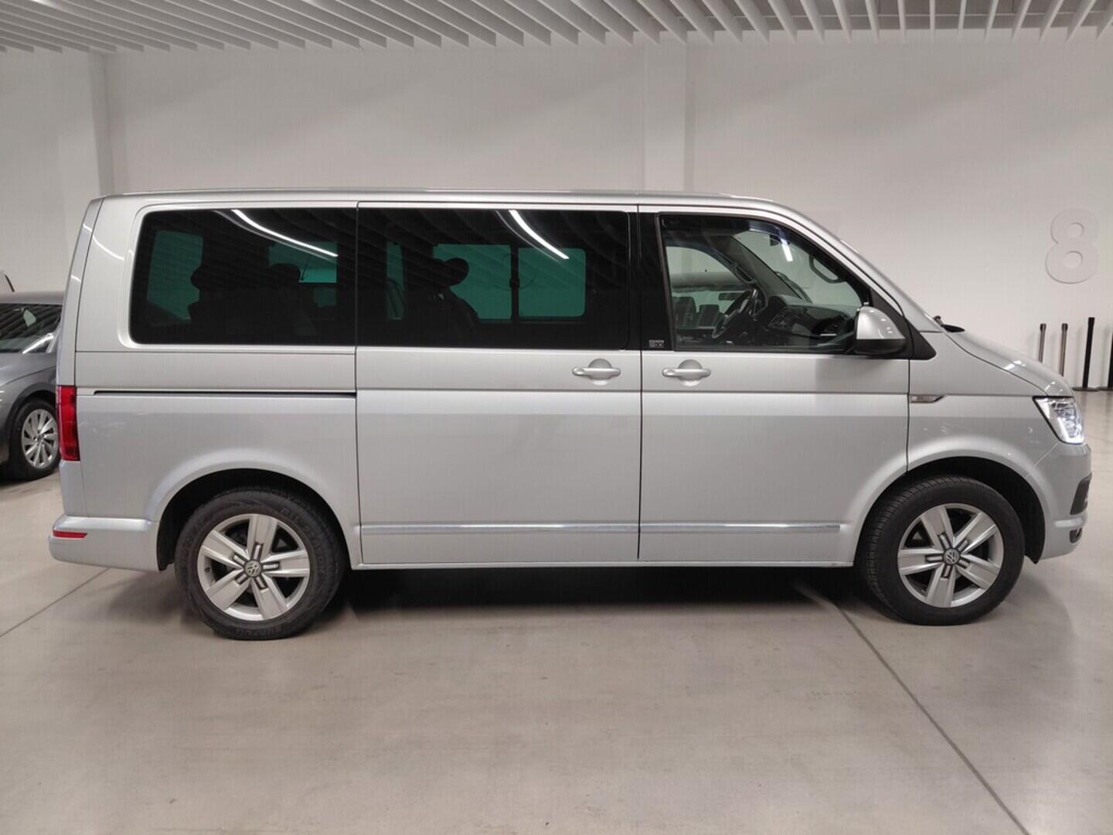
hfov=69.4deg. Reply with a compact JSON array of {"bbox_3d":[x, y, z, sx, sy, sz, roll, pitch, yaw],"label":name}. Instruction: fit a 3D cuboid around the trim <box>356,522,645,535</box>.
[{"bbox_3d":[-0.235,0.470,3.384,1.165,0.042,0.022,0,9,-1],"label":"trim"}]

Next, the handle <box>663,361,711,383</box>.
[{"bbox_3d":[0.533,-0.183,3.287,0.200,0.095,0.055,0,9,-1],"label":"handle"}]

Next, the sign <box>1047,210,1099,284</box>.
[{"bbox_3d":[7.003,-2.308,10.882,0.700,0.985,0.050,-1,10,0],"label":"sign"}]

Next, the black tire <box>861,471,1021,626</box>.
[{"bbox_3d":[1.710,0.579,3.586,0.680,0.675,0.235,-1,10,-1],"label":"black tire"}]

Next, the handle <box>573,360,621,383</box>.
[{"bbox_3d":[0.165,-0.186,3.277,0.200,0.095,0.055,0,9,-1],"label":"handle"}]

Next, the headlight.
[{"bbox_3d":[2.227,-0.005,3.582,0.400,0.230,0.360,0,9,-1],"label":"headlight"}]

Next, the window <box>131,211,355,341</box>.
[{"bbox_3d":[-1.269,-0.567,3.249,0.905,0.550,0.050,0,0,-1],"label":"window"}]

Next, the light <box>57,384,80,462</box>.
[{"bbox_3d":[-2.029,0.014,3.357,0.145,0.315,0.160,0,9,-1],"label":"light"}]

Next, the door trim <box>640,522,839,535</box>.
[{"bbox_3d":[0.782,0.471,3.410,0.850,0.042,0.022,0,9,-1],"label":"door trim"}]

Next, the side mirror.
[{"bbox_3d":[1.261,-0.343,3.187,0.170,0.195,0.215,1,10,6],"label":"side mirror"}]

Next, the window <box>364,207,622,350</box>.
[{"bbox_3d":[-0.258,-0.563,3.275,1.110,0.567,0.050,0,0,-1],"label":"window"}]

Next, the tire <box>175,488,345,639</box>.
[{"bbox_3d":[-1.289,0.619,3.518,0.680,0.675,0.235,-1,10,-1],"label":"tire"}]

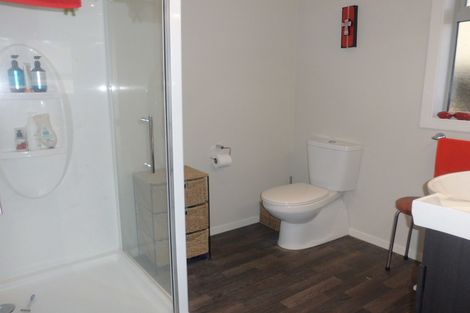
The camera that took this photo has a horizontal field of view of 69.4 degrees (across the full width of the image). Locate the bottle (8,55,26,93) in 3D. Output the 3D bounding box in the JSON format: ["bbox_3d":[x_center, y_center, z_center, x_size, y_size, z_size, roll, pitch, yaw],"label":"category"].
[{"bbox_3d":[-1.119,-0.426,1.745,0.073,0.195,0.065,-8,13,-36],"label":"bottle"}]

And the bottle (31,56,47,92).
[{"bbox_3d":[-1.040,-0.434,1.798,0.070,0.185,0.063,-8,13,-36],"label":"bottle"}]

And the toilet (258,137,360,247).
[{"bbox_3d":[0.535,0.284,2.492,0.735,0.750,0.400,-7,12,-33],"label":"toilet"}]

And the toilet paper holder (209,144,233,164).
[{"bbox_3d":[-0.099,-0.005,2.534,0.165,0.145,0.120,-7,12,-33],"label":"toilet paper holder"}]

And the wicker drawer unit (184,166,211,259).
[{"bbox_3d":[-0.418,0.405,2.270,0.385,0.590,0.315,-7,12,-33],"label":"wicker drawer unit"}]

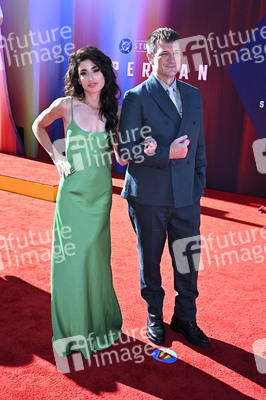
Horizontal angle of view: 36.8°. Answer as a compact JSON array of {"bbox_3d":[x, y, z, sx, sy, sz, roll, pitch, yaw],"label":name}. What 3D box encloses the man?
[{"bbox_3d":[0.181,-0.025,2.285,0.550,1.800,0.420,-1,13,-20],"label":"man"}]

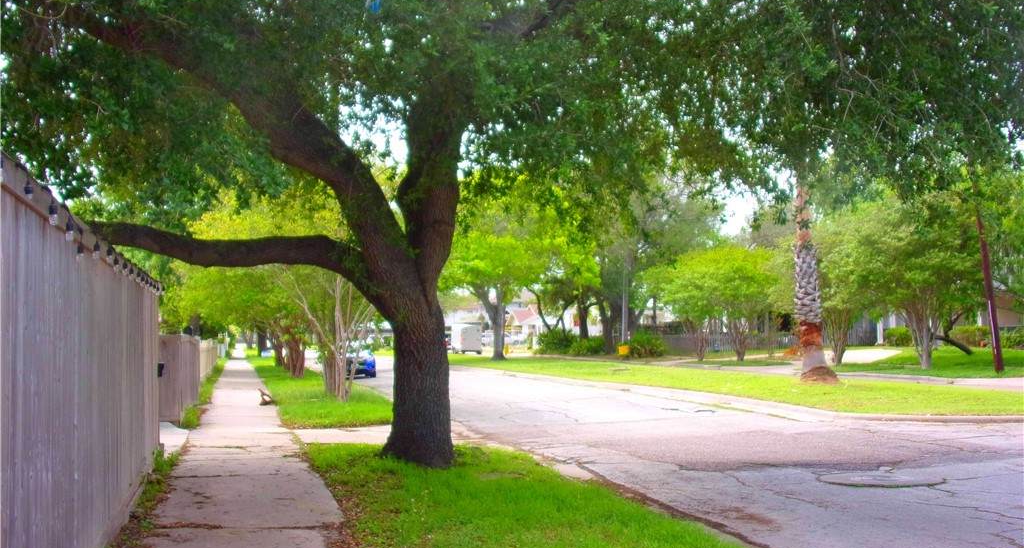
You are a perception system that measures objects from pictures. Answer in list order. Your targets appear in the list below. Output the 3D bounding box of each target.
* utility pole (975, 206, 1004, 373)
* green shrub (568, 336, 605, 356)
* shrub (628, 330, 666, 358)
[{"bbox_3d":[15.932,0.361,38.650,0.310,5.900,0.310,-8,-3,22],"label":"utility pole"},{"bbox_3d":[4.704,4.588,73.032,2.247,1.248,2.000,-1,-3,4],"label":"green shrub"},{"bbox_3d":[7.734,4.017,65.989,2.141,1.493,1.900,-1,-3,7],"label":"shrub"}]

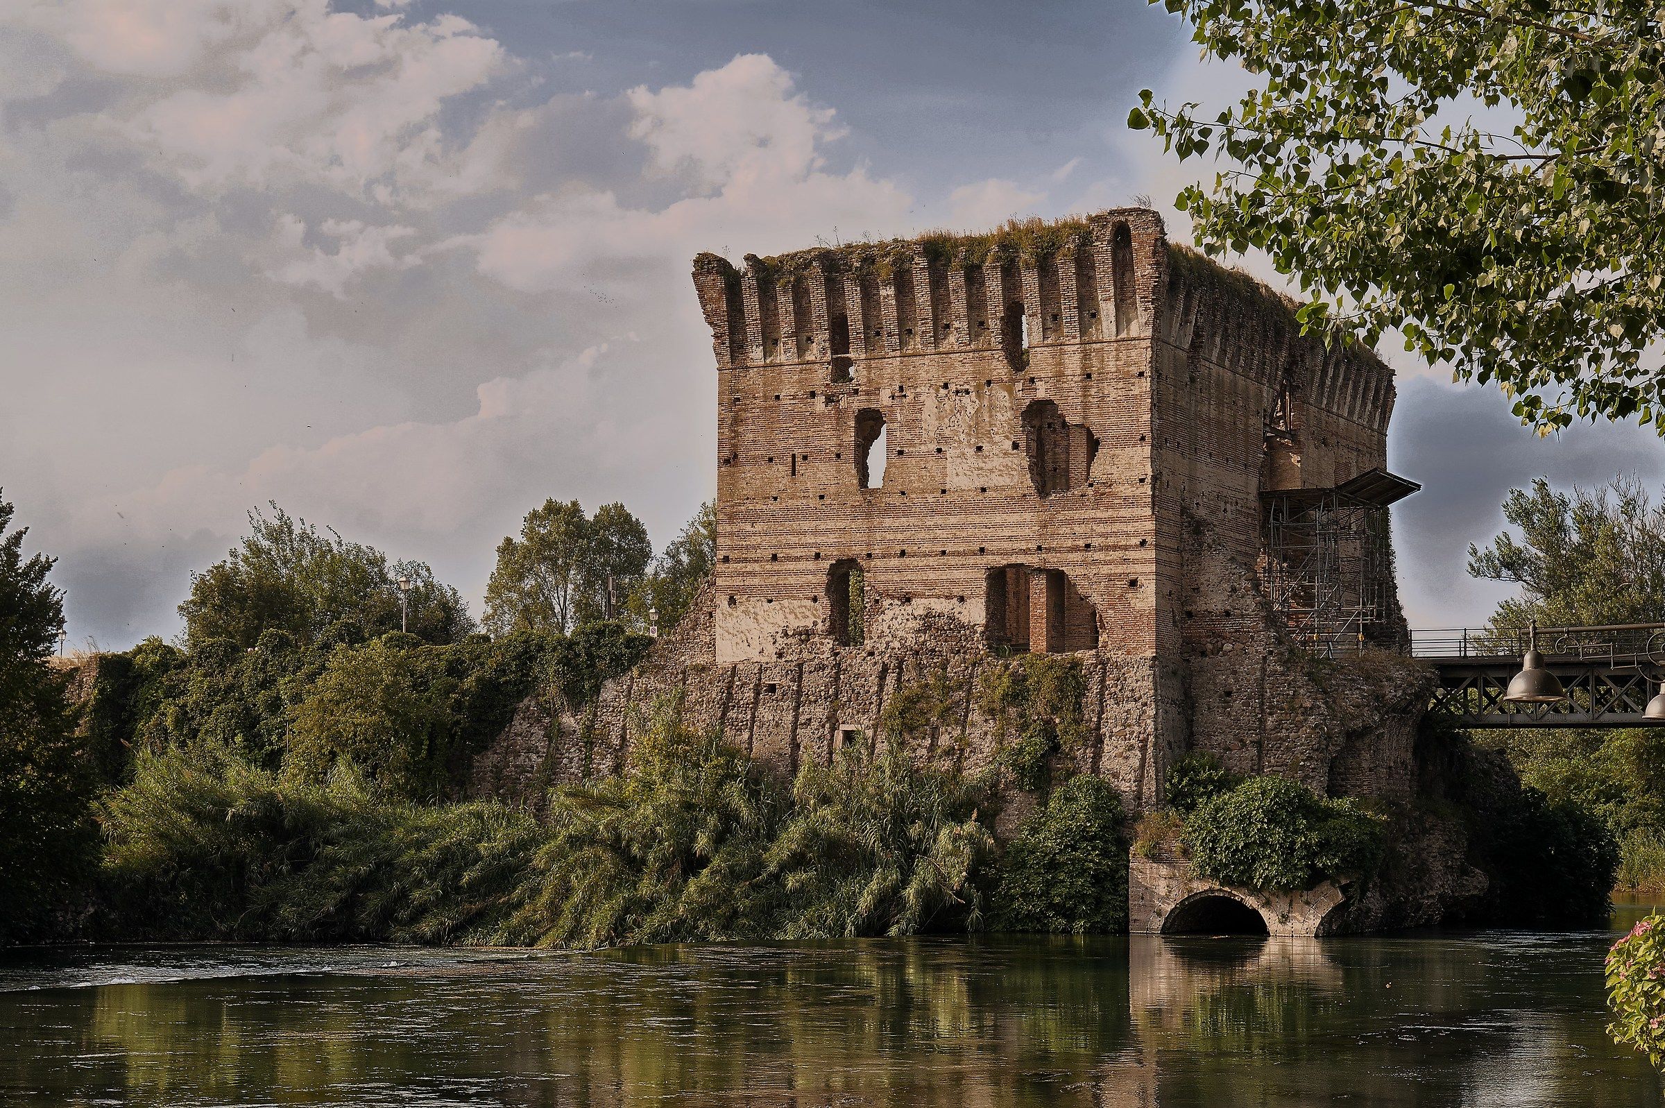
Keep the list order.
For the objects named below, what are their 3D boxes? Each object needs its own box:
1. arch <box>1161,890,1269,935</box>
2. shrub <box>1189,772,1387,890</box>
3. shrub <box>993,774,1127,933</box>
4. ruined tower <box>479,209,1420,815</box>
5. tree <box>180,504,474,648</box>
[{"bbox_3d":[11.079,10.192,80.271,3.190,1.350,1.400,-2,-5,26],"label":"arch"},{"bbox_3d":[12.871,7.982,80.300,4.900,3.200,3.400,-2,-5,26],"label":"shrub"},{"bbox_3d":[6.579,8.665,81.500,3.500,4.400,3.000,-2,-5,26],"label":"shrub"},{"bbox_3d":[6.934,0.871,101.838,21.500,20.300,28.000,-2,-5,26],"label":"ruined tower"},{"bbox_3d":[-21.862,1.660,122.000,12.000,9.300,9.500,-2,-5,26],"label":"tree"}]

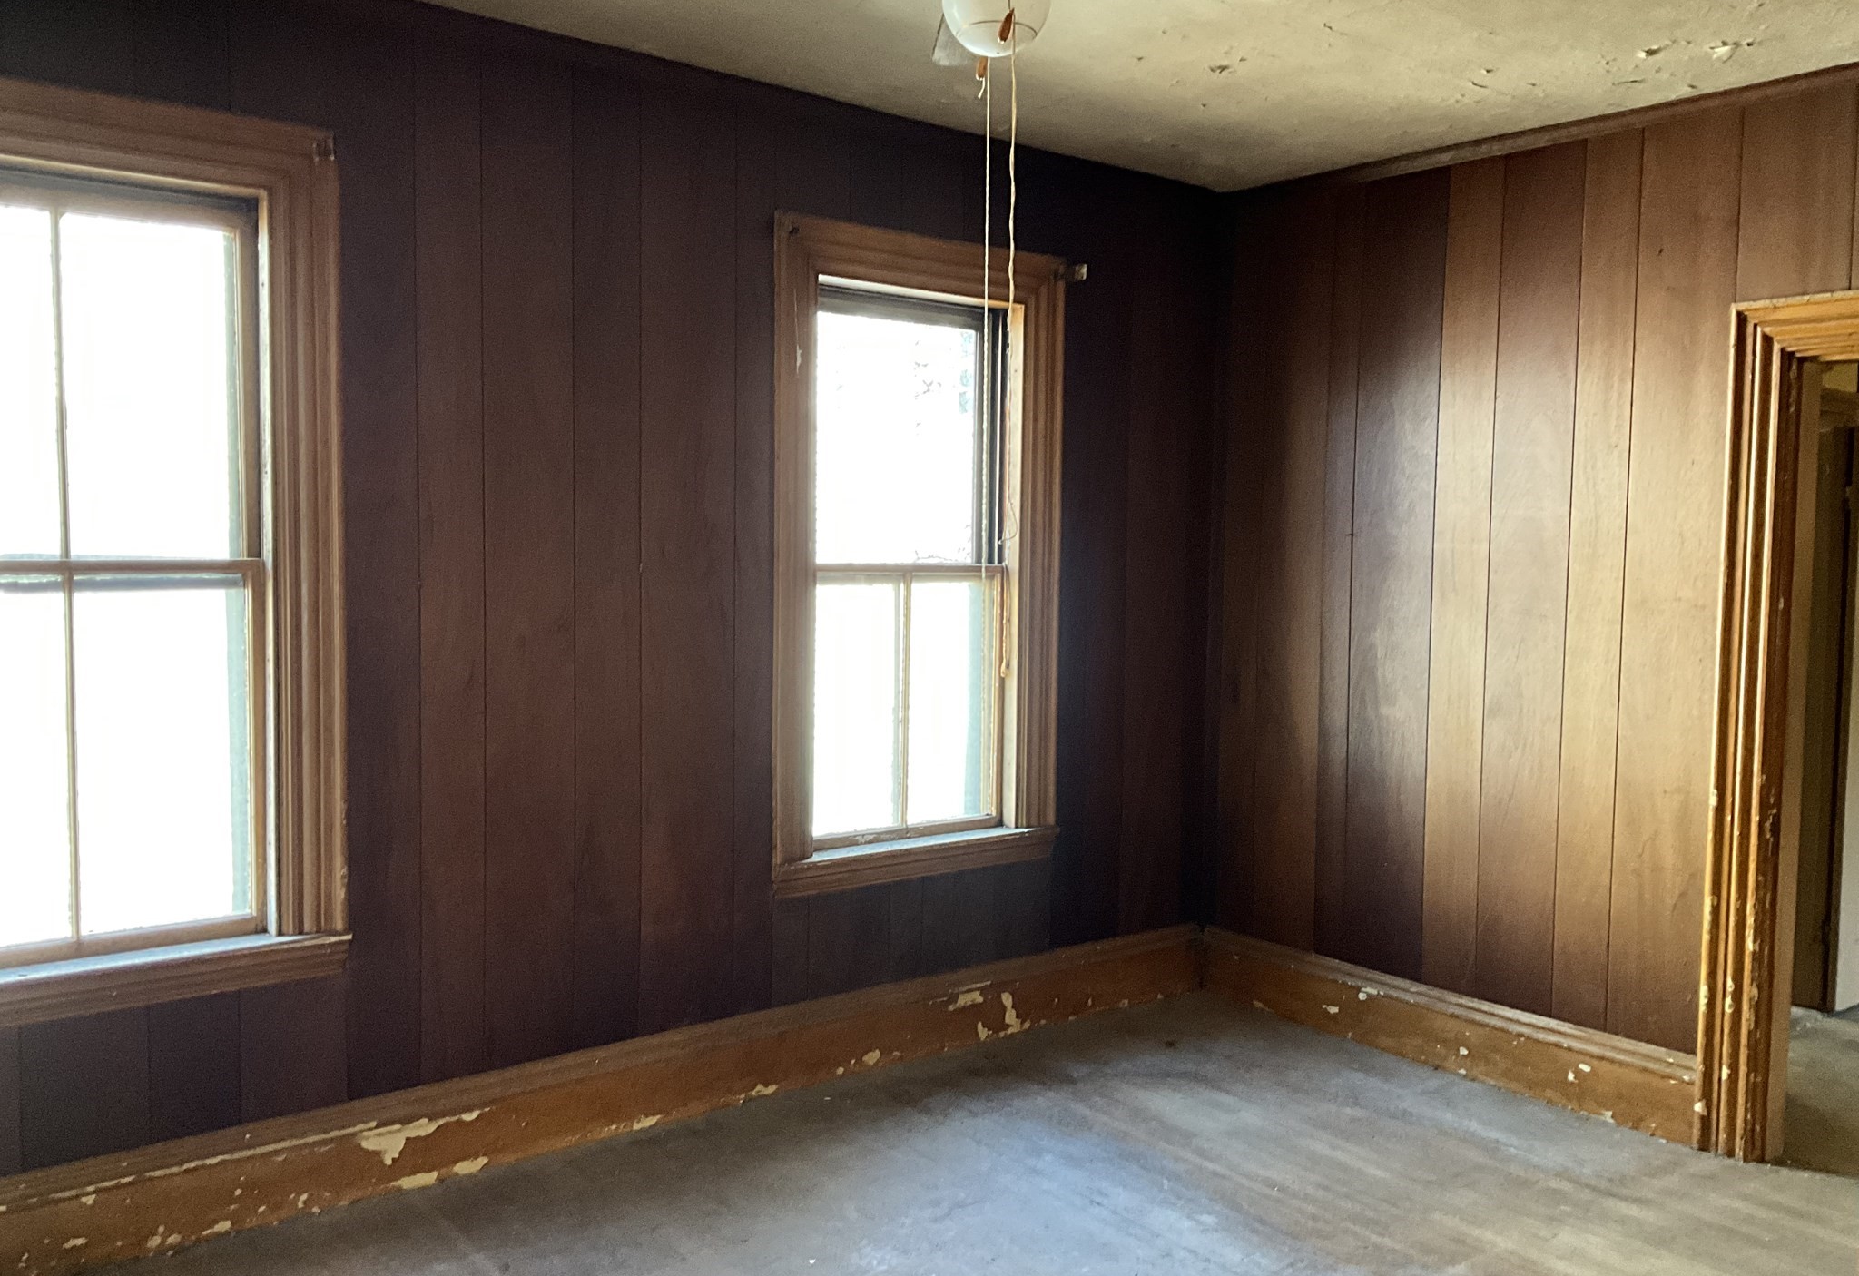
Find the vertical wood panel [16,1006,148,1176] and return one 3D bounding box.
[{"bbox_3d":[-1.716,0.916,3.165,0.227,0.288,0.020,-2,5,-39],"label":"vertical wood panel"}]

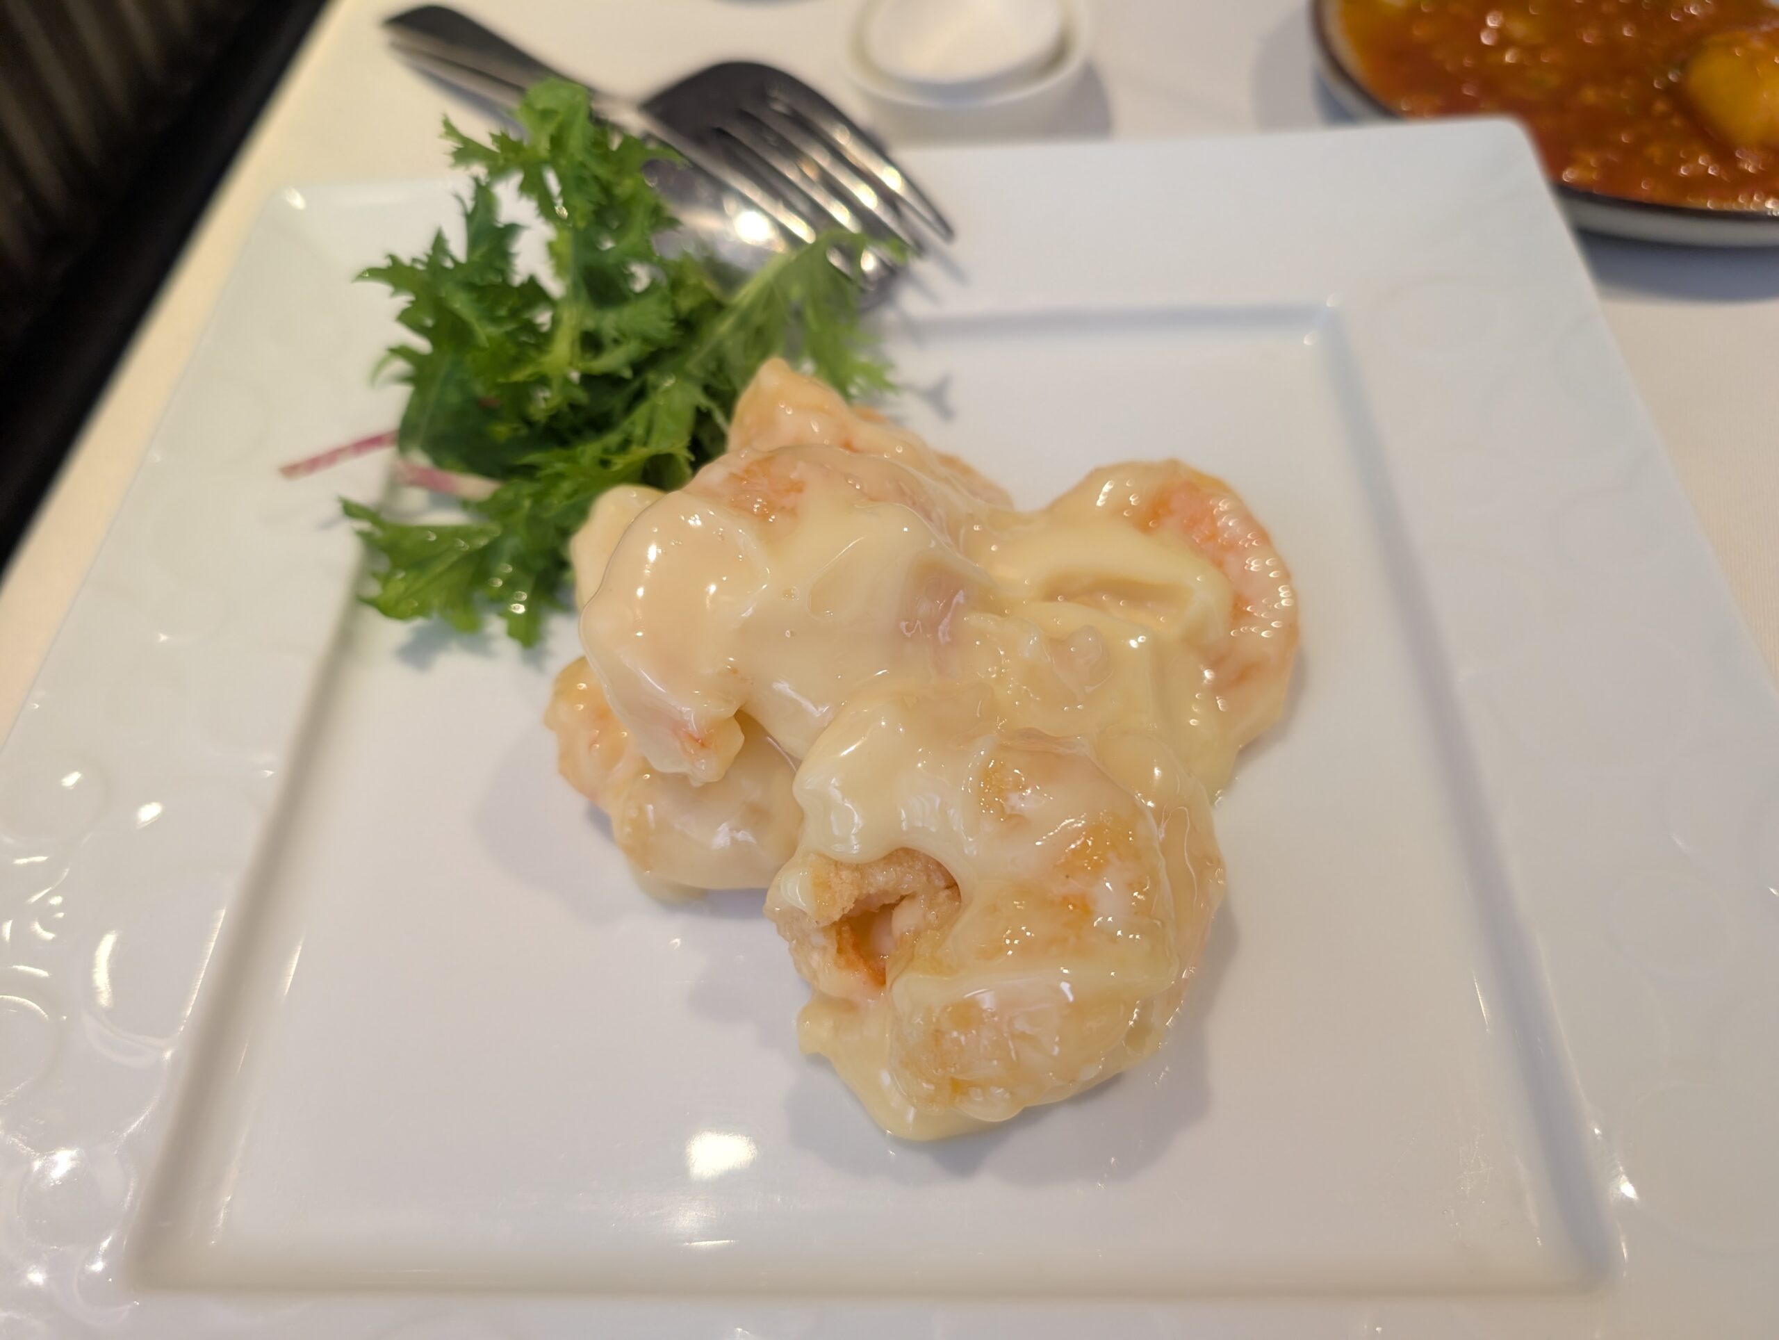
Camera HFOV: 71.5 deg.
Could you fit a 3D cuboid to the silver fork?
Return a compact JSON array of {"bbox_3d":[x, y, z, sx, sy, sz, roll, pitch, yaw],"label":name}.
[{"bbox_3d":[-0.063,-0.133,0.276,0.026,0.020,0.197,-38,56,-20],"label":"silver fork"}]

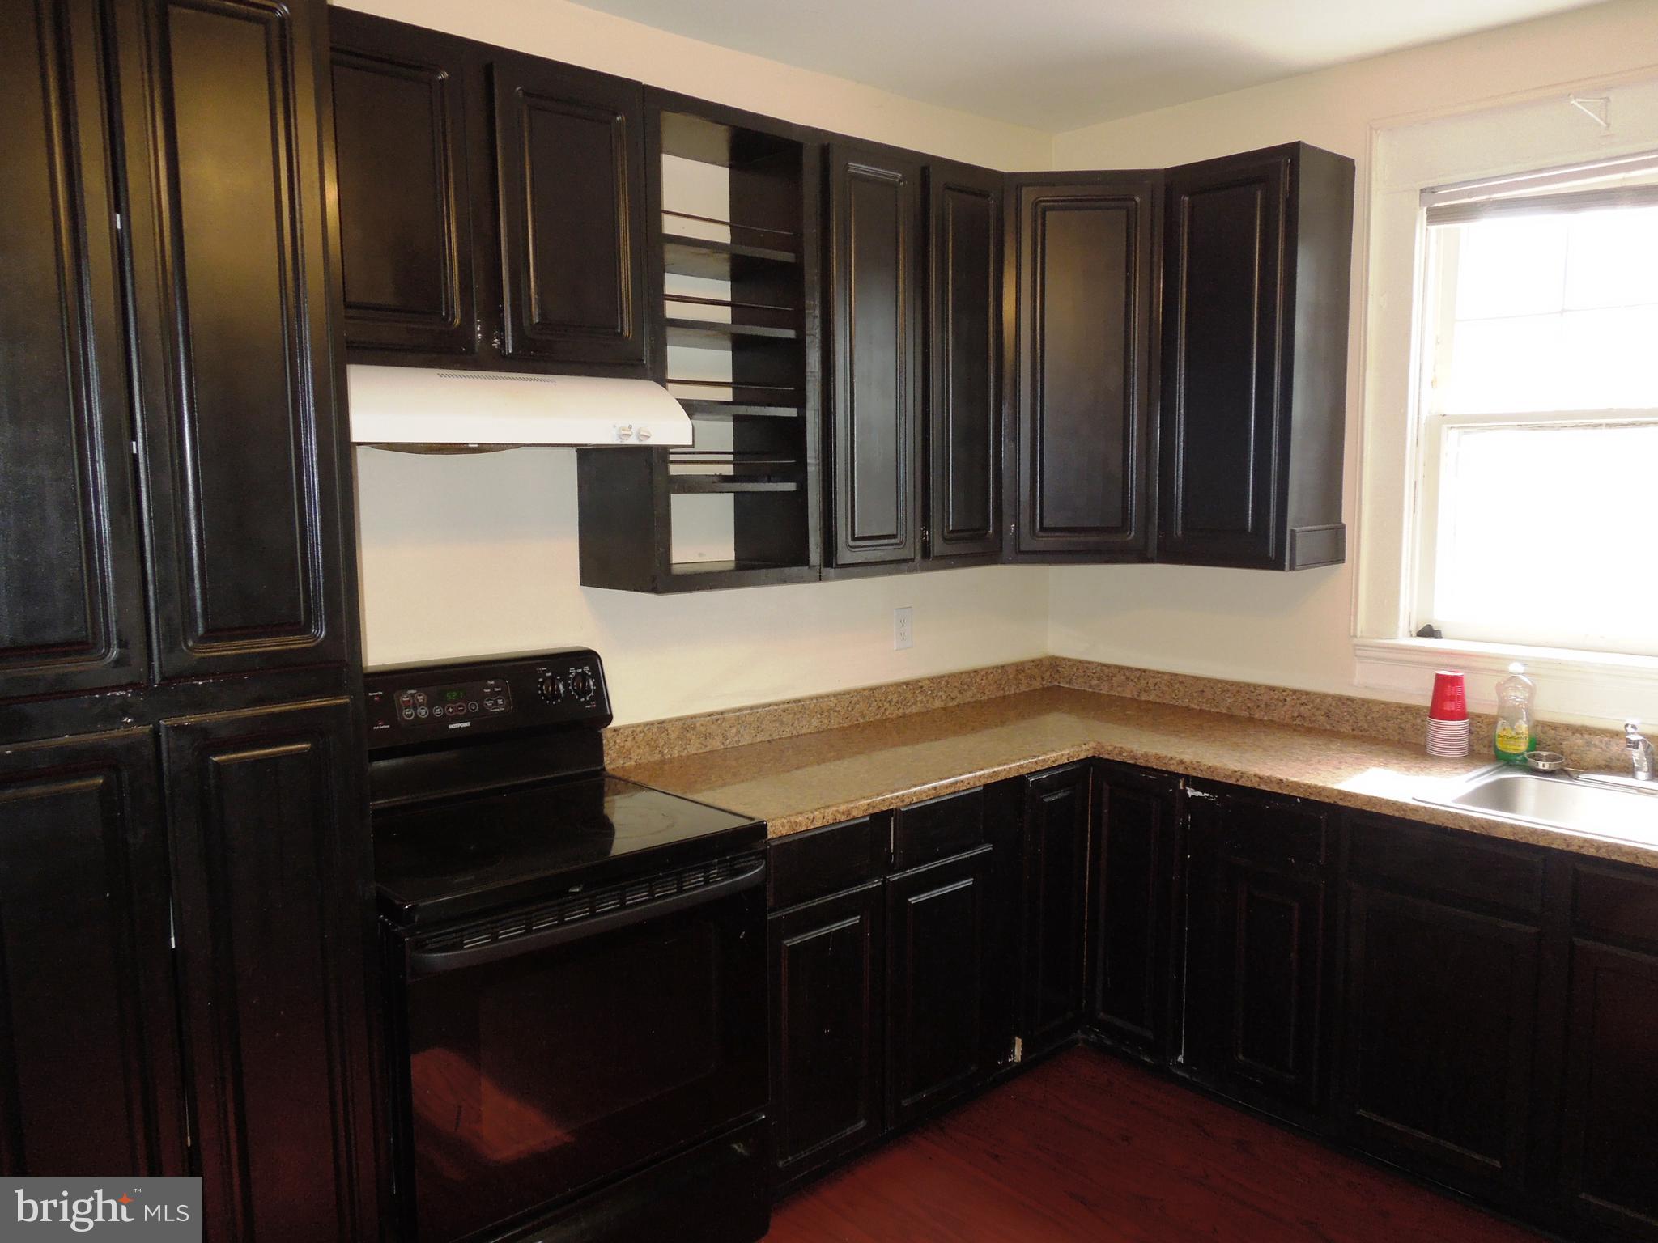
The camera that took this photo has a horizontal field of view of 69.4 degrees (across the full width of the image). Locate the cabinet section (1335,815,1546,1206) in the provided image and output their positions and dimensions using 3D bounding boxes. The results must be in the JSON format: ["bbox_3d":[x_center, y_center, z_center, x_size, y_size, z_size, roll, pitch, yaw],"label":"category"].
[{"bbox_3d":[1.531,0.791,2.767,0.618,0.775,0.425,-6,9,-41],"label":"cabinet section"}]

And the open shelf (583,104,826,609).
[{"bbox_3d":[-0.314,-0.625,2.846,0.470,1.072,0.332,-6,8,-41],"label":"open shelf"}]

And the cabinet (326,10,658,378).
[{"bbox_3d":[-0.767,-0.807,2.420,0.744,0.605,0.347,-6,8,-41],"label":"cabinet"}]

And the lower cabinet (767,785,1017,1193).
[{"bbox_3d":[-0.029,0.804,3.051,0.828,0.821,0.620,-6,8,-41],"label":"lower cabinet"}]

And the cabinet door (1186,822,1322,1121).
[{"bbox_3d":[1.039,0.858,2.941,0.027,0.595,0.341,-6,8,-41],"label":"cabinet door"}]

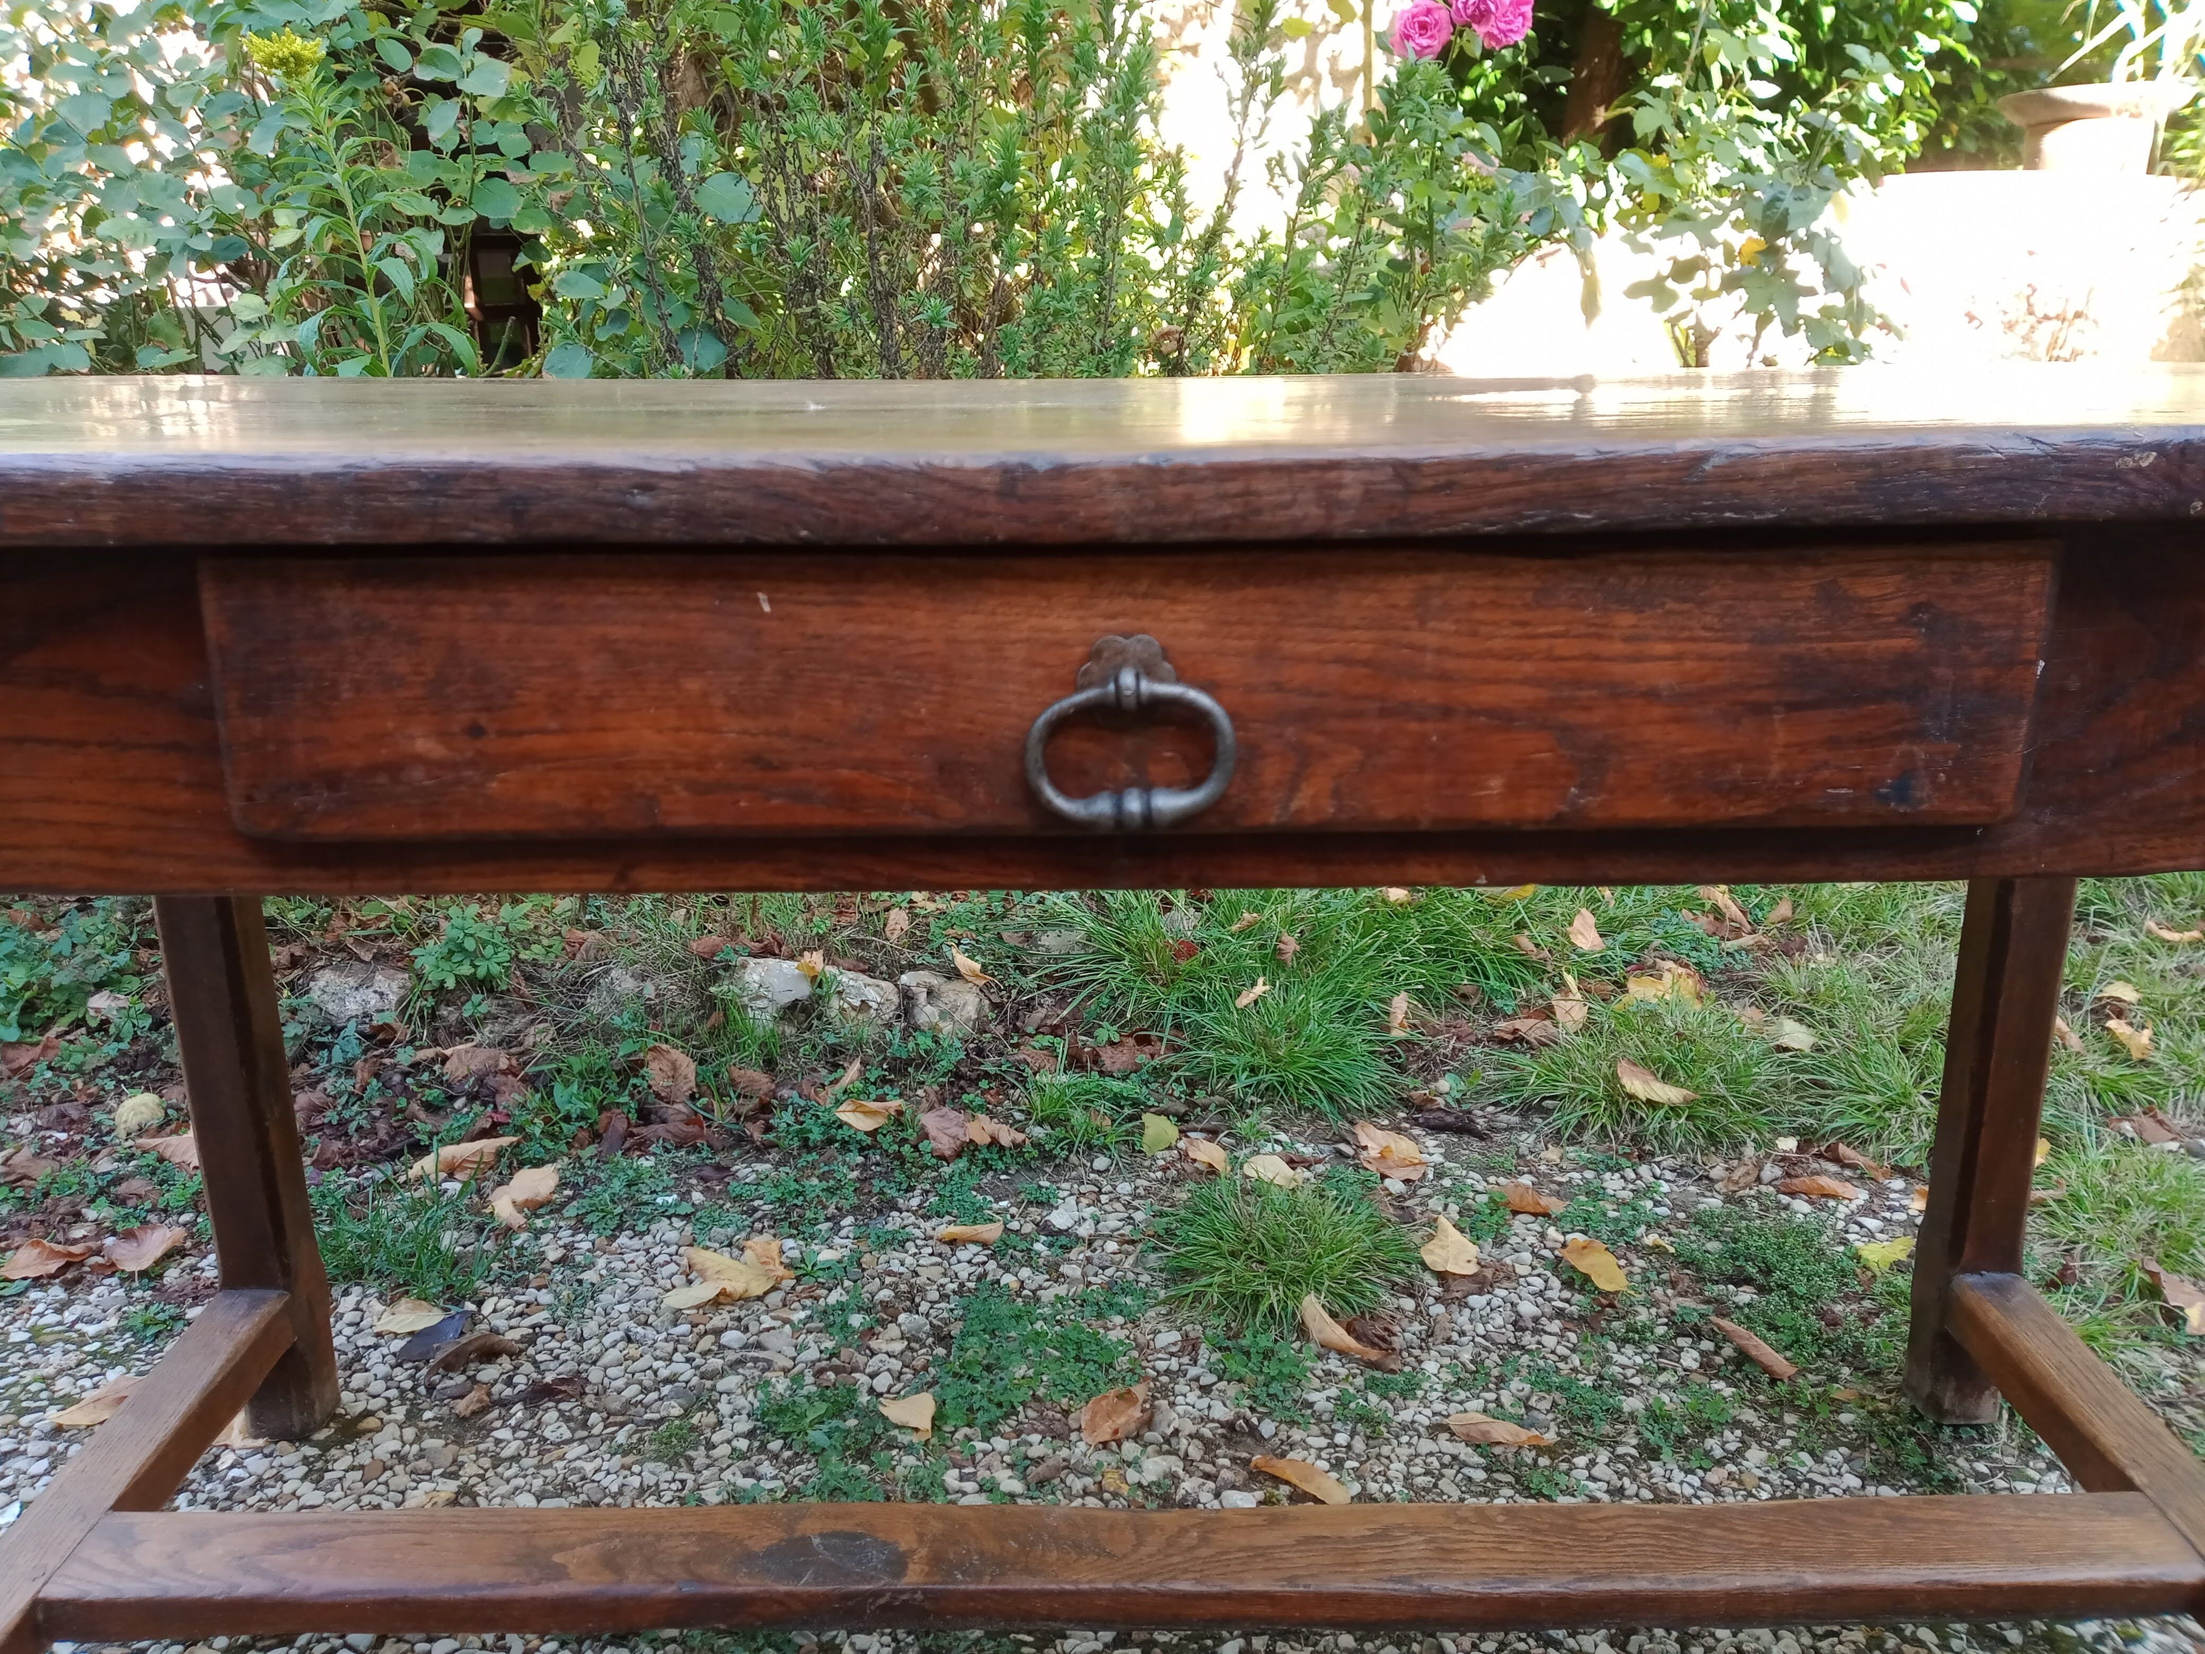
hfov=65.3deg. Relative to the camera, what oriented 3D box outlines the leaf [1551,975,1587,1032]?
[{"bbox_3d":[0.525,0.199,1.935,0.043,0.050,0.055,4,17,15],"label":"leaf"}]

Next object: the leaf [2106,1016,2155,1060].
[{"bbox_3d":[1.085,0.223,1.817,0.052,0.035,0.045,13,21,38],"label":"leaf"}]

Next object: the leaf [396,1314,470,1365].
[{"bbox_3d":[-0.539,0.412,1.385,0.072,0.018,0.037,-16,22,-43],"label":"leaf"}]

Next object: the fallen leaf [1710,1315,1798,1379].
[{"bbox_3d":[0.504,0.402,1.330,0.024,0.020,0.082,-12,20,-33],"label":"fallen leaf"}]

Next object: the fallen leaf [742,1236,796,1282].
[{"bbox_3d":[-0.290,0.375,1.493,0.031,0.018,0.061,-8,18,-25],"label":"fallen leaf"}]

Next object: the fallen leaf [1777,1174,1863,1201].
[{"bbox_3d":[0.670,0.337,1.607,0.078,0.015,0.028,3,16,12],"label":"fallen leaf"}]

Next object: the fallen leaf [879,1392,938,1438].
[{"bbox_3d":[-0.143,0.437,1.275,0.041,0.018,0.038,-3,16,-7],"label":"fallen leaf"}]

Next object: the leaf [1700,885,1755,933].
[{"bbox_3d":[0.827,0.111,2.281,0.085,0.042,0.040,12,20,36],"label":"leaf"}]

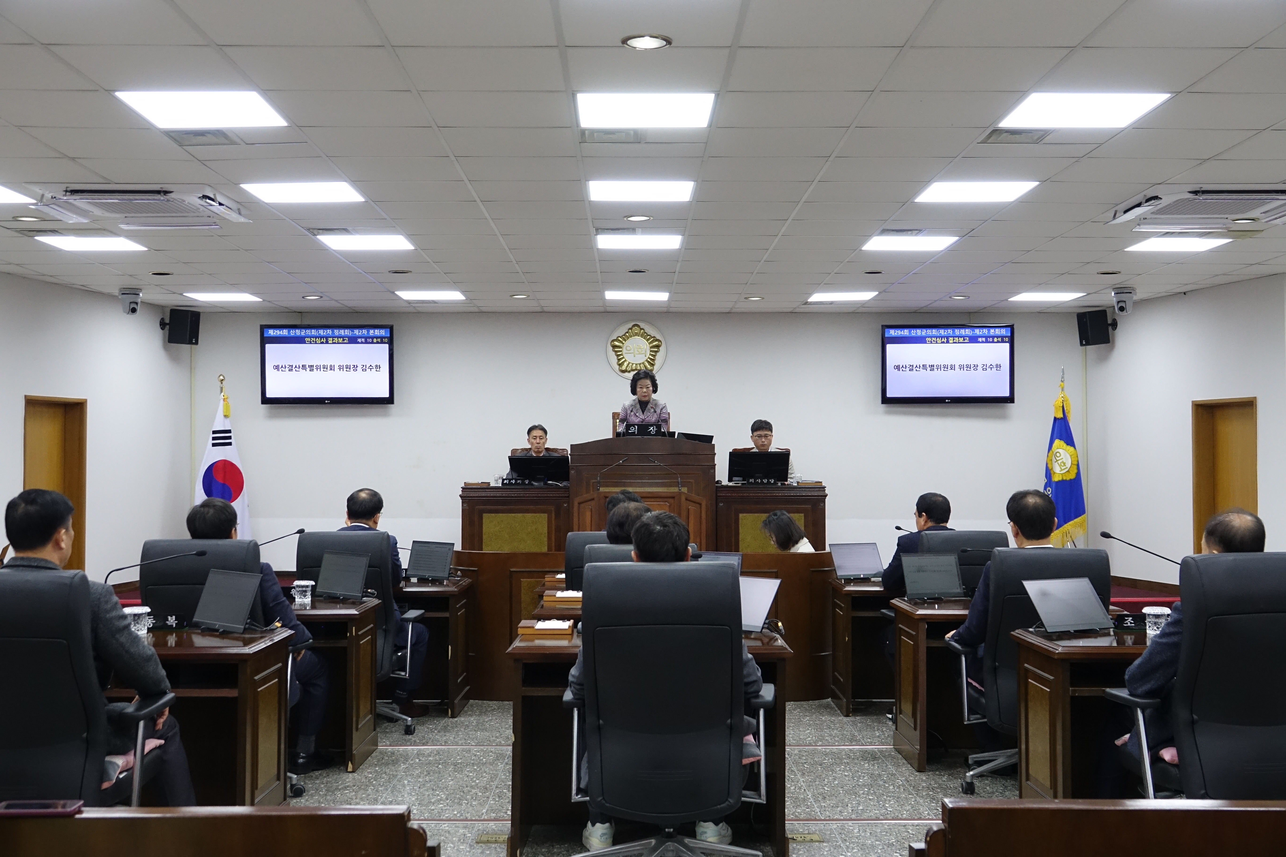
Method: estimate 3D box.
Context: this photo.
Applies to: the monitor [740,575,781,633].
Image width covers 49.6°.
[{"bbox_3d":[0.406,0.719,5.699,0.050,0.229,0.380,36,-22,-32],"label":"monitor"}]

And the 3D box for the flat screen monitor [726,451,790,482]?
[{"bbox_3d":[0.974,0.320,11.650,0.512,0.310,0.070,0,28,0],"label":"flat screen monitor"}]

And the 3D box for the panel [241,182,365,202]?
[{"bbox_3d":[-1.817,-1.285,7.503,0.575,0.060,0.575,0,-1,-1],"label":"panel"}]

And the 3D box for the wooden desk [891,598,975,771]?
[{"bbox_3d":[1.791,1.245,6.816,1.034,0.744,0.621,0,-2,-1],"label":"wooden desk"}]

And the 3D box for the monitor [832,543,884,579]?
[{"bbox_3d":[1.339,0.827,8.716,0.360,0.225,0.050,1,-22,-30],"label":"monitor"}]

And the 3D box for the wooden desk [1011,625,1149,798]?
[{"bbox_3d":[2.046,1.208,5.440,1.034,0.744,0.621,0,-2,-1],"label":"wooden desk"}]

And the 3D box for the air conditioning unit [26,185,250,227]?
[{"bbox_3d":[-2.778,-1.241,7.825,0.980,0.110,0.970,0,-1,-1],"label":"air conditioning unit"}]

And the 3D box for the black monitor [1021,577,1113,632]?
[{"bbox_3d":[1.817,0.760,5.963,0.360,0.215,0.150,1,-1,-27],"label":"black monitor"}]

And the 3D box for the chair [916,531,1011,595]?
[{"bbox_3d":[1.659,1.125,7.786,0.670,1.141,0.700,0,-1,-12],"label":"chair"}]

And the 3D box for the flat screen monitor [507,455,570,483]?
[{"bbox_3d":[-0.853,0.350,11.538,0.520,0.280,0.200,0,-1,11],"label":"flat screen monitor"}]

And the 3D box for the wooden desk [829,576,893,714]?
[{"bbox_3d":[1.760,1.335,8.458,1.170,0.750,0.670,0,-1,-1],"label":"wooden desk"}]

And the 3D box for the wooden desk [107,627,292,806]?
[{"bbox_3d":[-1.866,1.154,5.149,1.005,0.752,0.610,0,-1,-1],"label":"wooden desk"}]

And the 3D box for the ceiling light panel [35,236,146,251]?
[{"bbox_3d":[-3.788,-1.294,9.580,0.600,0.040,0.600,0,-2,-1],"label":"ceiling light panel"}]

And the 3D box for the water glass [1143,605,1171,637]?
[{"bbox_3d":[1.962,0.727,5.319,0.105,0.107,0.105,0,-1,-1],"label":"water glass"}]

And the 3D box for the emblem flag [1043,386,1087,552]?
[{"bbox_3d":[3.999,0.348,13.233,0.400,1.570,0.300,0,-1,-1],"label":"emblem flag"}]

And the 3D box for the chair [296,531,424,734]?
[{"bbox_3d":[-1.552,1.127,7.760,0.670,1.137,0.700,0,-1,7],"label":"chair"}]

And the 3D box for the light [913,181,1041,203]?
[{"bbox_3d":[1.816,-1.292,7.588,0.575,0.040,0.575,0,-1,-1],"label":"light"}]

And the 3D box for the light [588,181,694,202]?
[{"bbox_3d":[-0.009,-1.333,7.742,0.600,0.040,0.600,0,-2,-1],"label":"light"}]

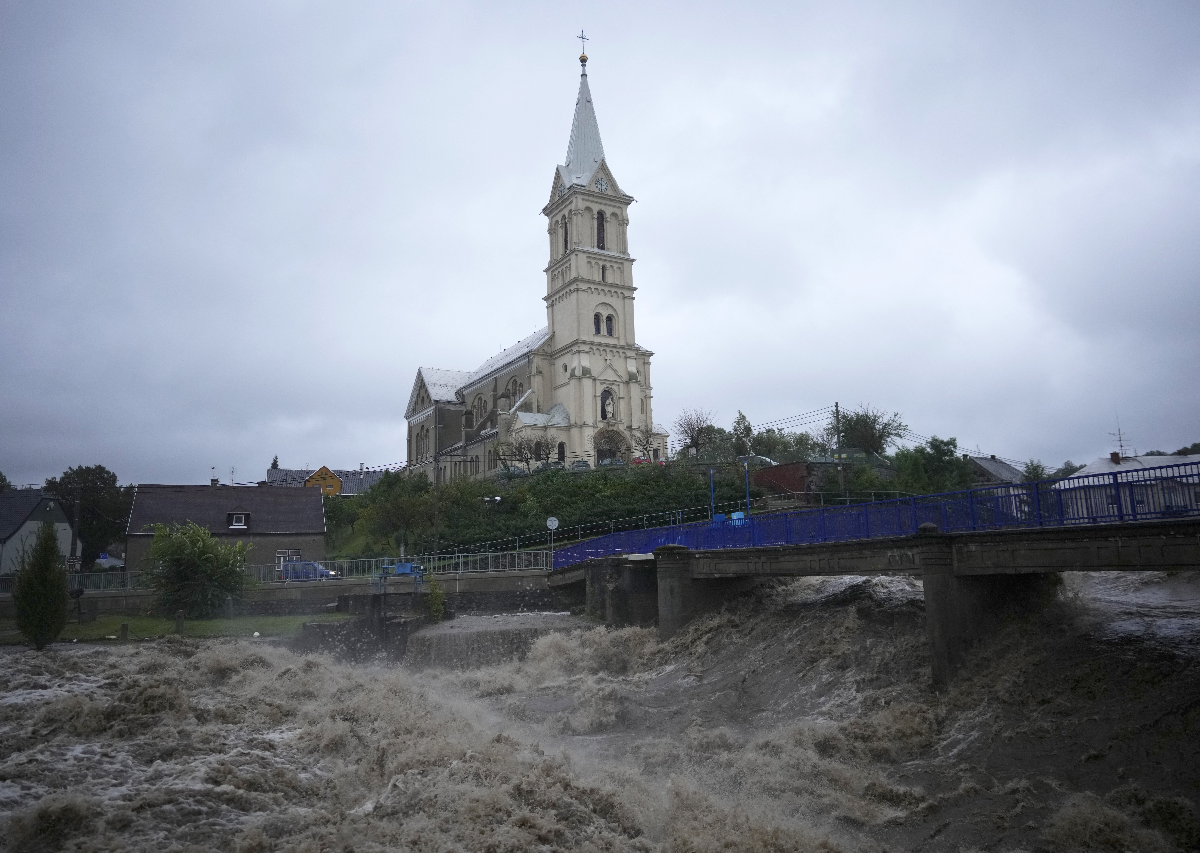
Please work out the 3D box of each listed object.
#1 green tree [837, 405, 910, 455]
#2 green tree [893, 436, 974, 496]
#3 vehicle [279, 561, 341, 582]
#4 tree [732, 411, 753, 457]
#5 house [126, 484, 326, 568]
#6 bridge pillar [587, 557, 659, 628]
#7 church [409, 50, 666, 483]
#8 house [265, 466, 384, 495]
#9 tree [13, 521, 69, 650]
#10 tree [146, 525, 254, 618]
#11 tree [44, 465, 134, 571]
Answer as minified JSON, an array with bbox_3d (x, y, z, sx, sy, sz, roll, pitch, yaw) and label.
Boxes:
[{"bbox_3d":[25.234,0.833,79.000,6.200,5.600,5.800,-5,-10,18],"label":"green tree"},{"bbox_3d":[28.147,3.629,72.000,6.400,5.500,5.800,-6,-11,21],"label":"green tree"},{"bbox_3d":[-19.648,9.994,58.000,3.950,1.620,1.700,-3,-10,9],"label":"vehicle"},{"bbox_3d":[14.532,1.122,87.000,2.200,5.400,2.200,-3,-10,9],"label":"tree"},{"bbox_3d":[-30.076,8.881,68.860,13.800,8.400,9.400,3,-11,-27],"label":"house"},{"bbox_3d":[1.121,8.320,42.500,3.400,3.800,3.200,3,-11,-24],"label":"bridge pillar"},{"bbox_3d":[-11.296,-17.211,117.261,21.000,52.000,48.500,4,-11,-30],"label":"church"},{"bbox_3d":[-38.857,9.725,120.529,15.200,7.200,9.000,2,-11,-20],"label":"house"},{"bbox_3d":[-20.659,5.871,31.500,1.750,4.700,1.750,5,-12,-33],"label":"tree"},{"bbox_3d":[-23.767,8.524,50.500,5.800,5.500,5.200,3,-11,-25],"label":"tree"},{"bbox_3d":[-46.767,8.777,78.000,7.400,10.400,7.200,4,-11,-31],"label":"tree"}]

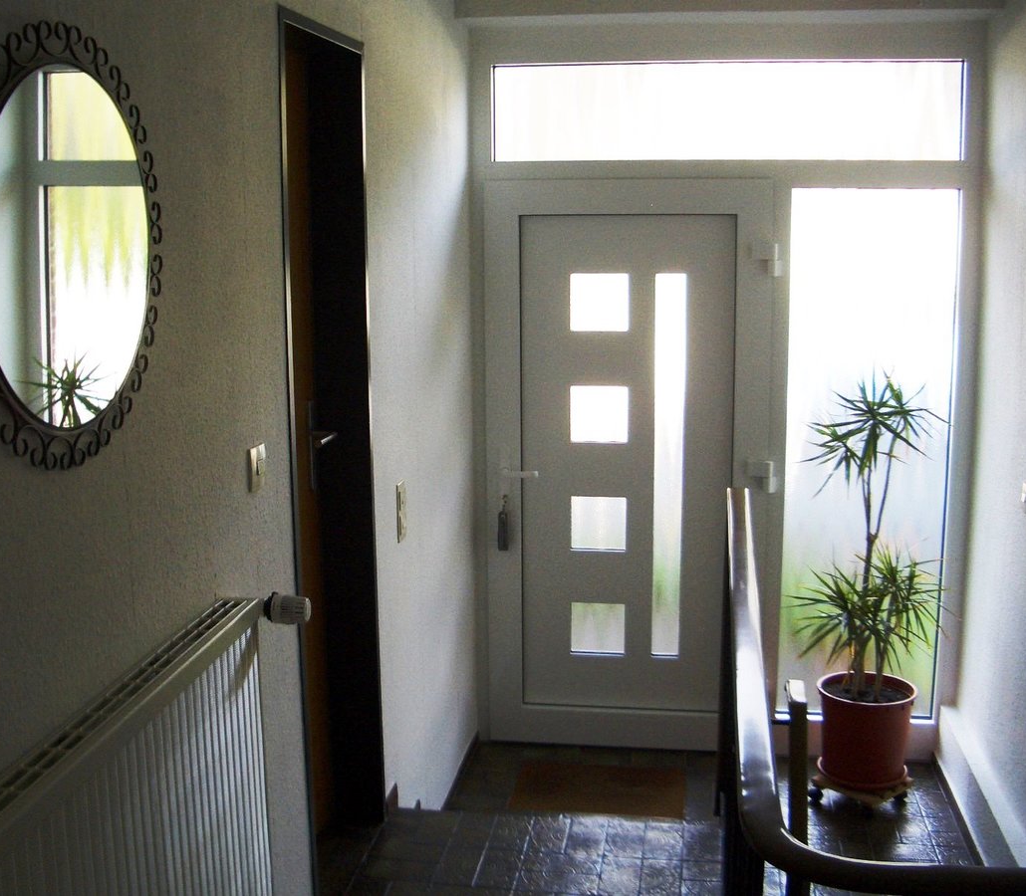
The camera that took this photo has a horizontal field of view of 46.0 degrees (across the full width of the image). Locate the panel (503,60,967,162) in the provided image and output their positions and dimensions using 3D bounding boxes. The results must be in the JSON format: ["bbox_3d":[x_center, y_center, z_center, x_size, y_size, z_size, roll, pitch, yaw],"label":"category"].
[{"bbox_3d":[0.712,-1.138,4.103,1.570,0.320,0.030,1,11,9],"label":"panel"}]

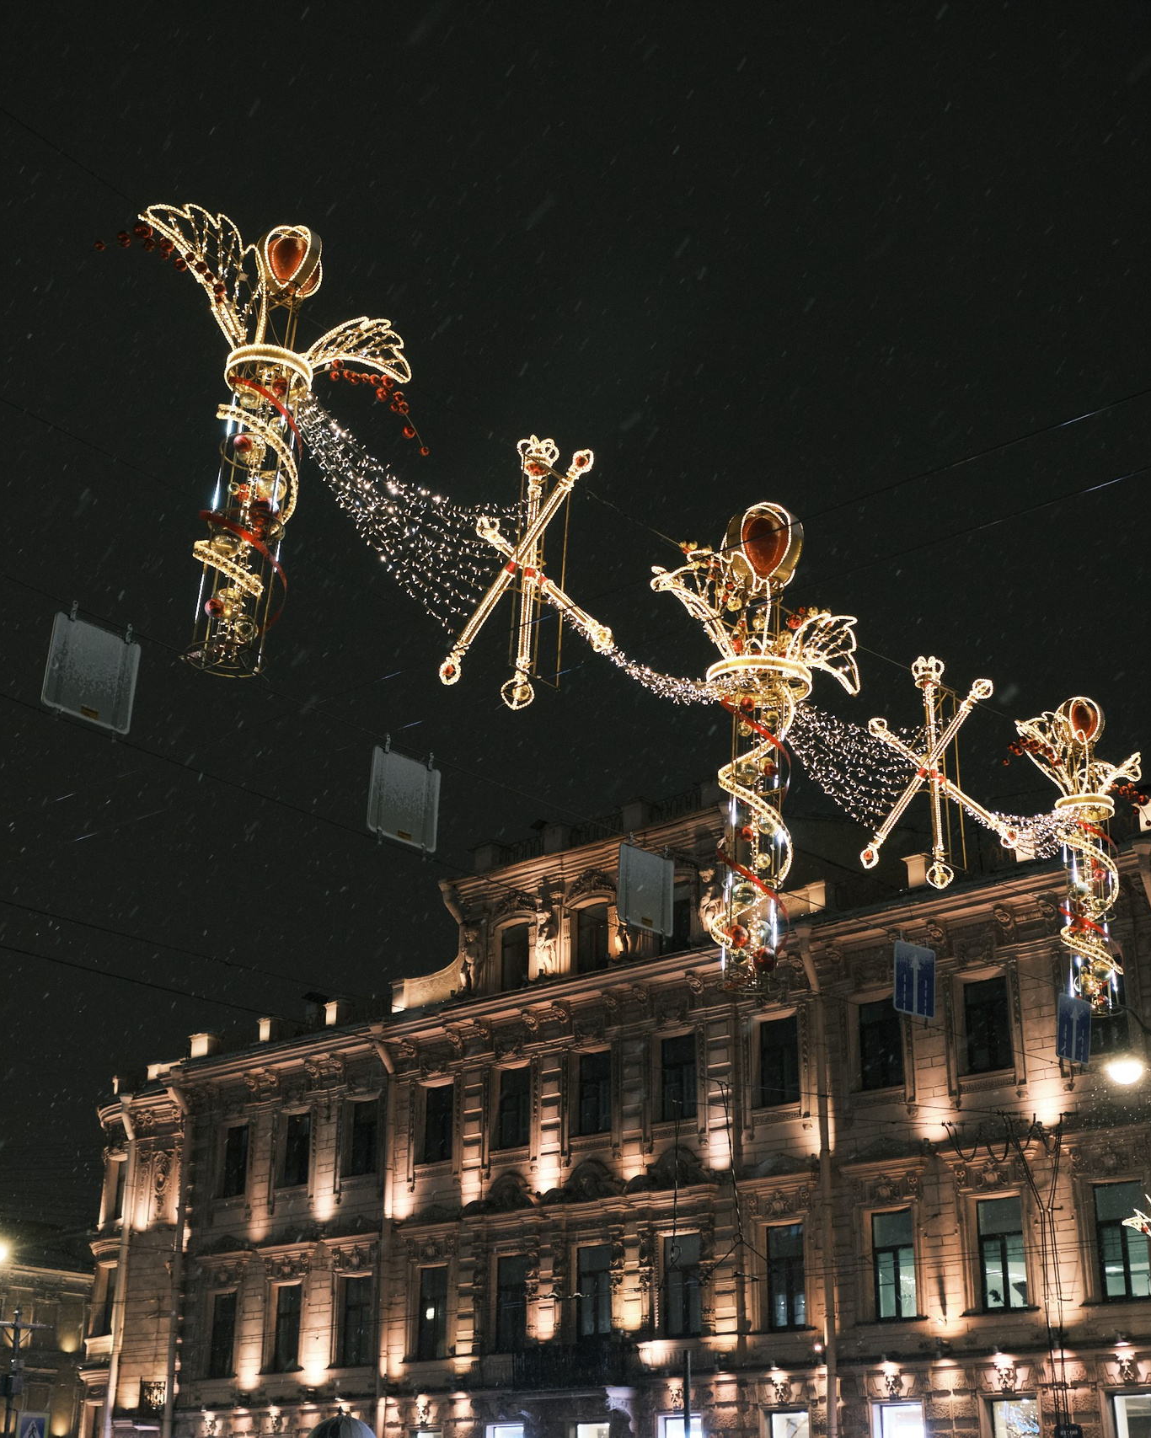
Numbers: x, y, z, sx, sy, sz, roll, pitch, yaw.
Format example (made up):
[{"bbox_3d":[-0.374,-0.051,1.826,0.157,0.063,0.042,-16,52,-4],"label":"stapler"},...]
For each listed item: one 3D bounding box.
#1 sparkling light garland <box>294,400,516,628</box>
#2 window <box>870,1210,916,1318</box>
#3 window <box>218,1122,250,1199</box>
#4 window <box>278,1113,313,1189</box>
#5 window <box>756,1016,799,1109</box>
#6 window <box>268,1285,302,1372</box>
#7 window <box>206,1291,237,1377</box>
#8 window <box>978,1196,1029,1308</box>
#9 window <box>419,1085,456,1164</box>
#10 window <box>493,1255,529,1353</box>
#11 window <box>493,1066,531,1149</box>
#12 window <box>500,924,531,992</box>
[{"bbox_3d":[-1.379,-1.588,17.329,0.450,1.400,2.600,-18,-29,38],"label":"sparkling light garland"},{"bbox_3d":[6.216,10.619,40.717,1.000,2.046,0.200,-19,-29,39],"label":"window"},{"bbox_3d":[-9.066,11.797,56.045,1.027,1.834,0.200,-18,-29,38],"label":"window"},{"bbox_3d":[-7.193,11.084,53.915,1.079,1.822,0.180,-18,-29,38],"label":"window"},{"bbox_3d":[4.296,7.294,44.634,1.053,1.806,0.180,-18,-29,38],"label":"window"},{"bbox_3d":[-7.110,15.111,51.992,1.000,2.036,0.200,-19,-29,39],"label":"window"},{"bbox_3d":[-8.947,15.730,53.547,1.020,2.036,0.200,-19,-29,39],"label":"window"},{"bbox_3d":[8.207,10.242,40.170,1.027,2.062,0.200,-18,-29,38],"label":"window"},{"bbox_3d":[-3.346,9.941,51.345,1.027,1.834,0.200,-18,-29,38],"label":"window"},{"bbox_3d":[-1.488,13.130,47.117,1.030,2.066,0.200,-19,-29,39],"label":"window"},{"bbox_3d":[-1.506,9.172,49.336,1.101,1.841,0.180,-18,-29,38],"label":"window"},{"bbox_3d":[-1.468,5.763,50.712,1.002,1.579,0.180,-18,-29,38],"label":"window"}]

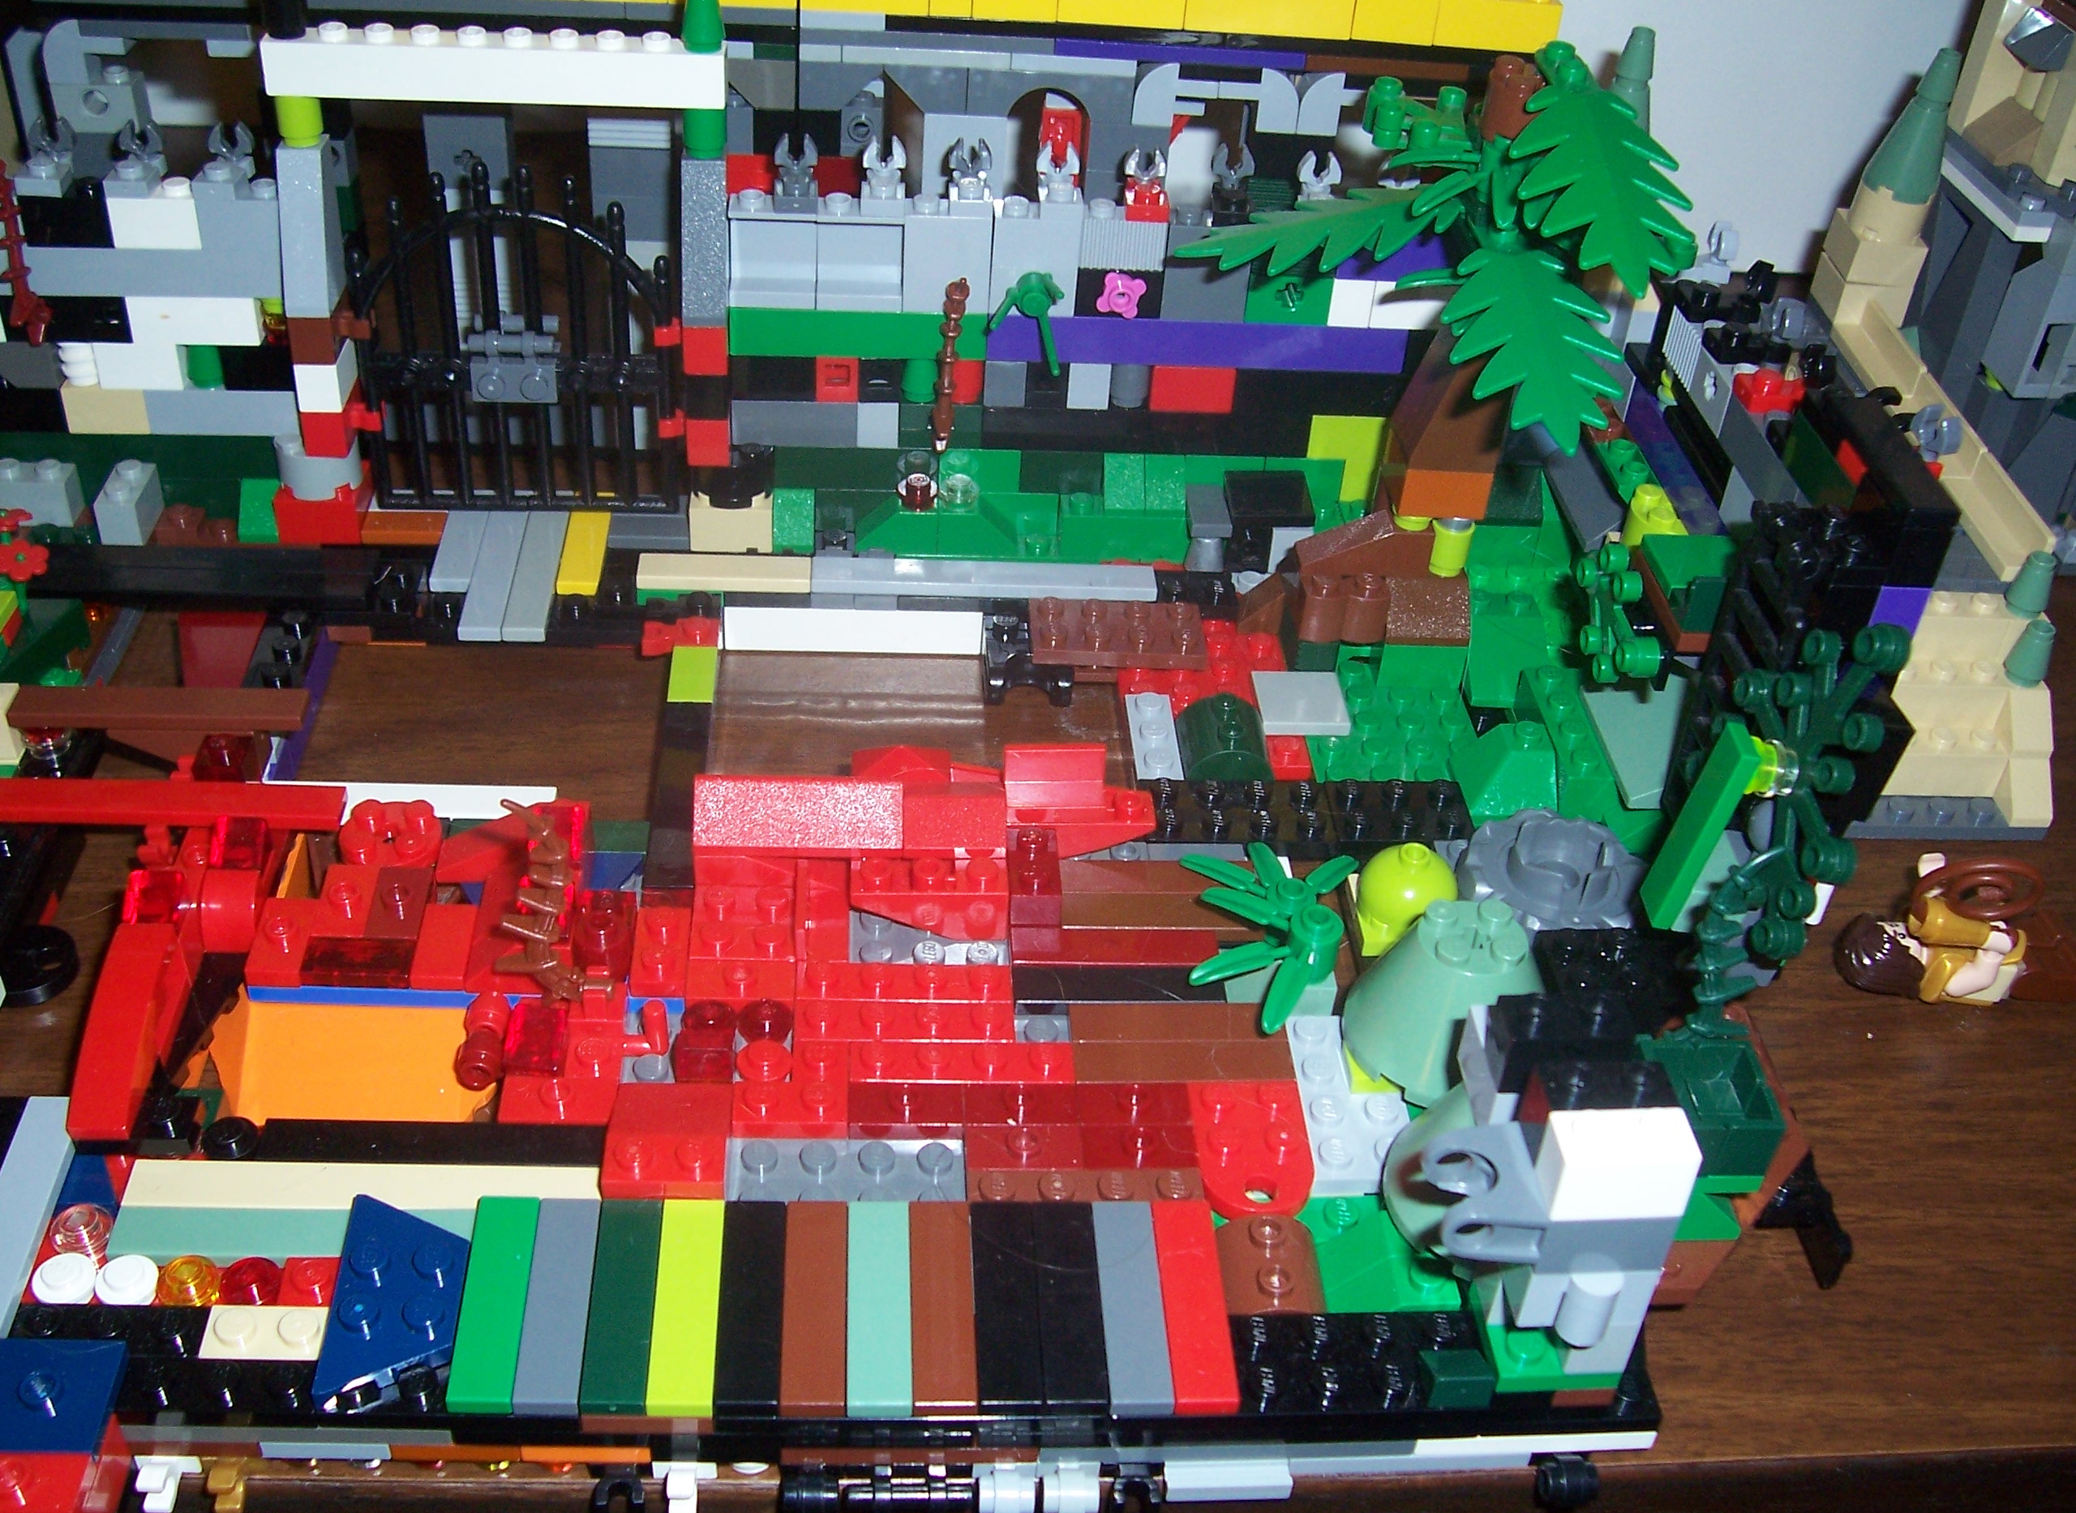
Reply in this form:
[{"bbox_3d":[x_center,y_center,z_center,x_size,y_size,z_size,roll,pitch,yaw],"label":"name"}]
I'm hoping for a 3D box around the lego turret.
[{"bbox_3d":[0.187,-0.124,0.441,0.016,0.059,0.016,4,37,-2],"label":"lego turret"}]

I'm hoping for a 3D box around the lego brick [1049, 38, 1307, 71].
[{"bbox_3d":[0.027,-0.135,0.387,0.048,0.003,0.008,1,36,-5],"label":"lego brick"}]

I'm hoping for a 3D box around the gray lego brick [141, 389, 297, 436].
[{"bbox_3d":[-0.162,-0.071,0.410,0.032,0.010,0.008,1,35,-5],"label":"gray lego brick"}]

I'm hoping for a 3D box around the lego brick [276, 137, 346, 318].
[{"bbox_3d":[-0.129,-0.095,0.362,0.008,0.031,0.015,3,36,-7],"label":"lego brick"}]

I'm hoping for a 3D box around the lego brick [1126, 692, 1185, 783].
[{"bbox_3d":[0.021,-0.003,0.373,0.008,0.005,0.024,1,36,-5],"label":"lego brick"}]

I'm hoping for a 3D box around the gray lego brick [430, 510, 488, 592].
[{"bbox_3d":[-0.111,-0.041,0.394,0.008,0.003,0.032,1,37,-5],"label":"gray lego brick"}]

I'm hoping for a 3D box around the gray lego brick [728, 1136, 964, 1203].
[{"bbox_3d":[-0.026,0.060,0.278,0.032,0.005,0.016,1,37,-5],"label":"gray lego brick"}]

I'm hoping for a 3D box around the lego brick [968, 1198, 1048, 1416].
[{"bbox_3d":[-0.004,0.069,0.256,0.008,0.003,0.032,1,37,-5],"label":"lego brick"}]

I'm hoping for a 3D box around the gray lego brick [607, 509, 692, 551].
[{"bbox_3d":[-0.076,-0.044,0.400,0.016,0.003,0.008,1,36,-5],"label":"gray lego brick"}]

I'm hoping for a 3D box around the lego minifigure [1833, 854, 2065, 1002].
[{"bbox_3d":[0.150,0.030,0.331,0.042,0.017,0.021,-1,38,-8],"label":"lego minifigure"}]

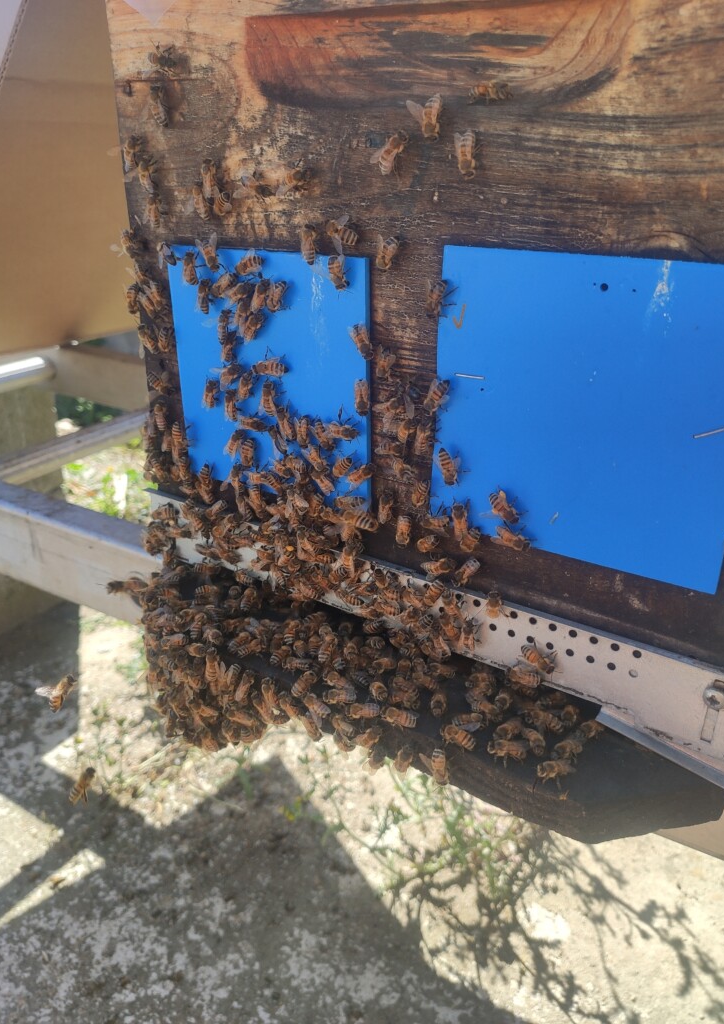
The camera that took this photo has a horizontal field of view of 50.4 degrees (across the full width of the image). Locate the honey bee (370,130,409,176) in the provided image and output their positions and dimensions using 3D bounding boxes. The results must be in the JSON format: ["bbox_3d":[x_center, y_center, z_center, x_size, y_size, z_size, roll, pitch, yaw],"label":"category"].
[{"bbox_3d":[0.011,-0.117,0.251,0.007,0.014,0.005,39,37,15],"label":"honey bee"}]

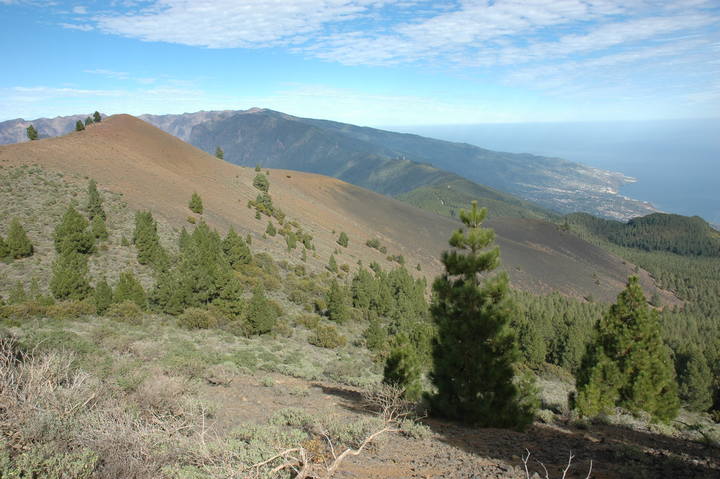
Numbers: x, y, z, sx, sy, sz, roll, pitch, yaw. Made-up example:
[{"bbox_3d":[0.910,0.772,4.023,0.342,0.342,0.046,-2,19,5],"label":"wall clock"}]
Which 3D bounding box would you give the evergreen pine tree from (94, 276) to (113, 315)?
[{"bbox_3d":[-27.220,5.841,57.000,1.737,4.018,1.737,-1,13,0],"label":"evergreen pine tree"}]

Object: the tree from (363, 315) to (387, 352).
[{"bbox_3d":[1.116,7.212,42.000,1.875,2.896,1.875,-1,13,0],"label":"tree"}]

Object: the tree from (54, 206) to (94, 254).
[{"bbox_3d":[-32.804,-1.034,62.000,4.596,5.350,4.596,-8,15,-28],"label":"tree"}]

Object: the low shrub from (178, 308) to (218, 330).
[{"bbox_3d":[-14.349,7.000,48.000,3.420,1.339,3.420,-1,13,0],"label":"low shrub"}]

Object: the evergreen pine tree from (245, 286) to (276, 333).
[{"bbox_3d":[-9.004,6.098,48.000,2.642,4.363,2.642,-1,13,0],"label":"evergreen pine tree"}]

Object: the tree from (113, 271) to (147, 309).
[{"bbox_3d":[-24.872,5.218,58.000,3.393,3.897,3.393,-1,13,0],"label":"tree"}]

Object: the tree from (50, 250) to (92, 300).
[{"bbox_3d":[-27.267,3.403,51.000,3.970,4.584,3.970,-8,15,-28],"label":"tree"}]

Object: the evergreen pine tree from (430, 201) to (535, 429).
[{"bbox_3d":[2.395,1.394,10.500,2.013,4.341,2.013,-1,13,0],"label":"evergreen pine tree"}]

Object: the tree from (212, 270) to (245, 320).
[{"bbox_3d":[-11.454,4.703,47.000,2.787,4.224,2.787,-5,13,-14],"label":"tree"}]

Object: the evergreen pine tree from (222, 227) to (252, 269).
[{"bbox_3d":[-13.167,0.860,58.000,3.225,4.379,3.225,-4,13,-13],"label":"evergreen pine tree"}]

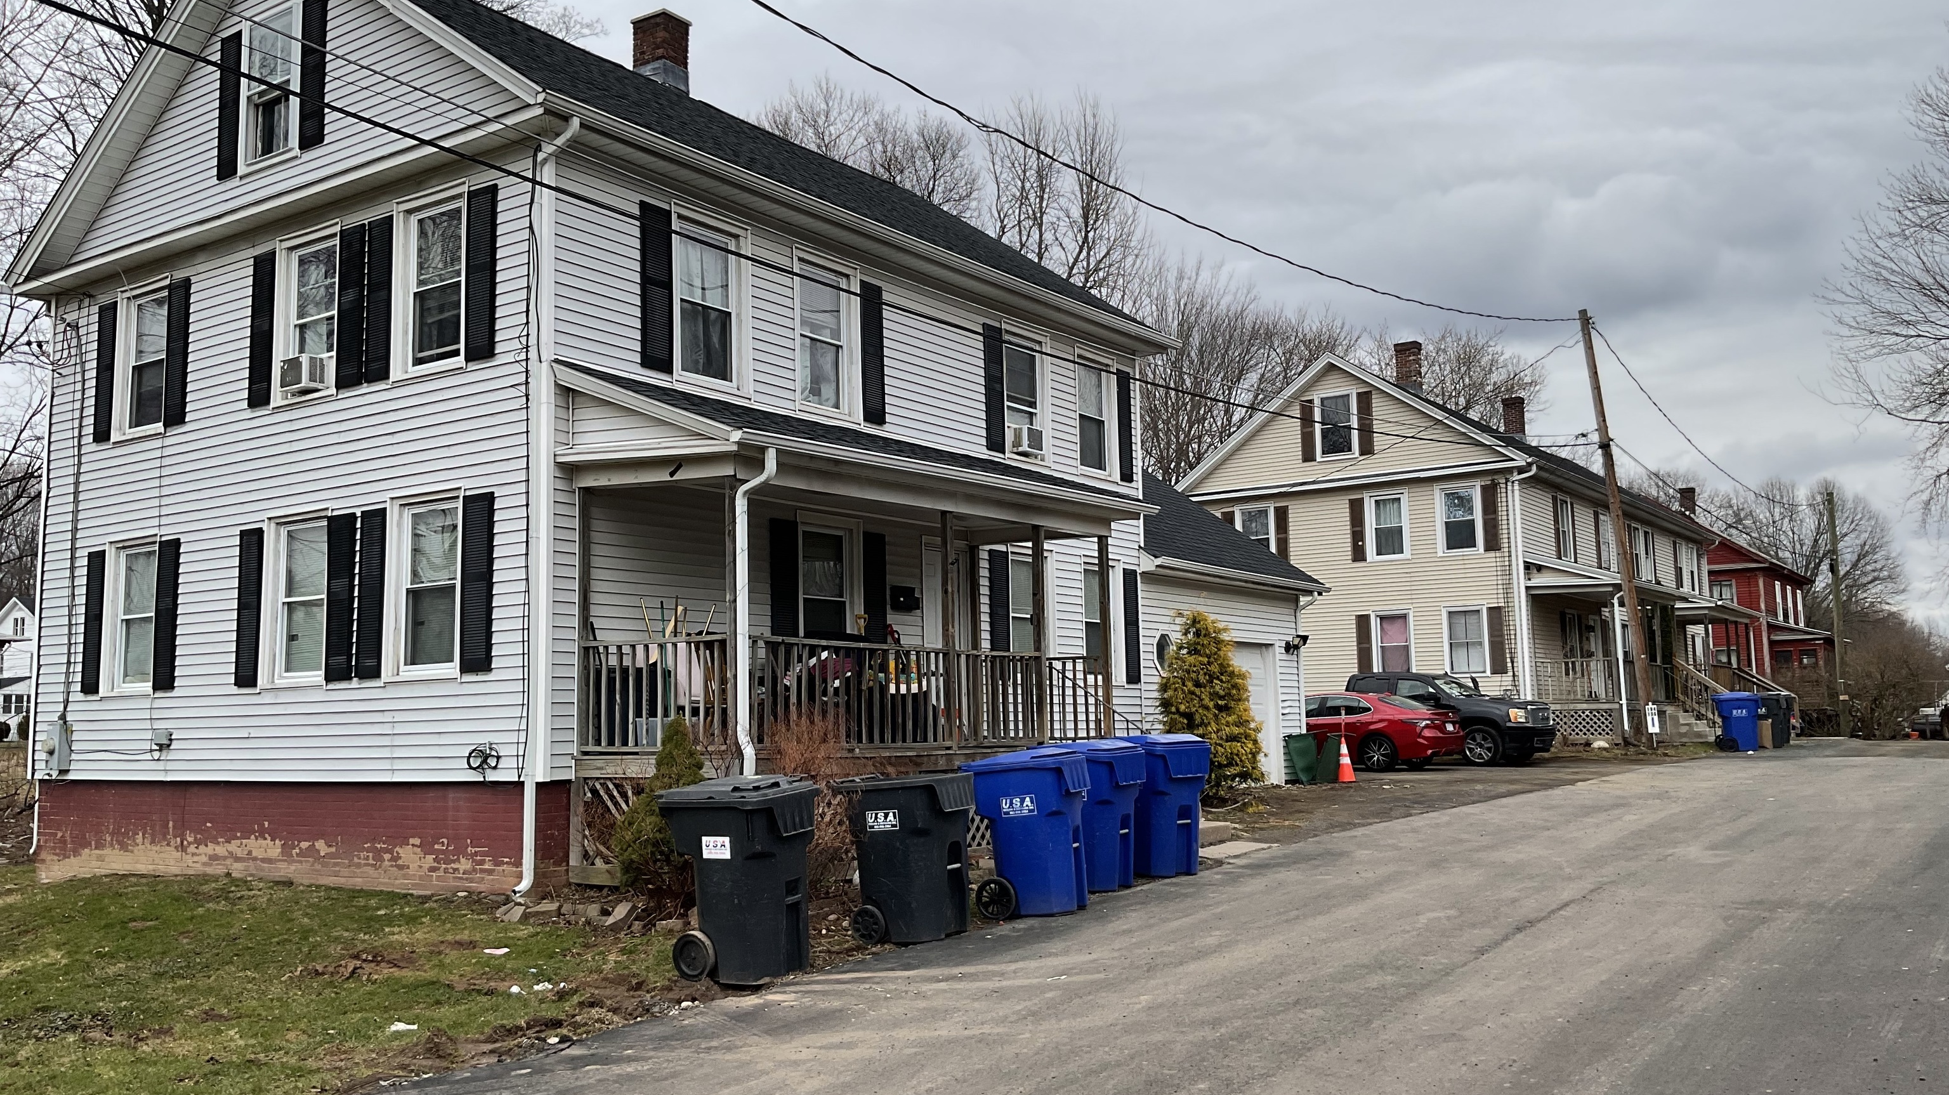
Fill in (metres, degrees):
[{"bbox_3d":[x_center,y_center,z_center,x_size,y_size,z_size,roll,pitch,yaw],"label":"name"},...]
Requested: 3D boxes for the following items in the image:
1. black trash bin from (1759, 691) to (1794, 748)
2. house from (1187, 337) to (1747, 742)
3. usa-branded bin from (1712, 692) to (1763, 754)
[{"bbox_3d":[16.540,3.634,34.294,0.850,1.140,0.660,-3,-5,8],"label":"black trash bin"},{"bbox_3d":[15.112,0.266,46.467,10.300,10.200,21.100,-6,-8,34],"label":"house"},{"bbox_3d":[15.376,3.520,32.832,0.850,1.140,0.660,-3,-5,9],"label":"usa-branded bin"}]

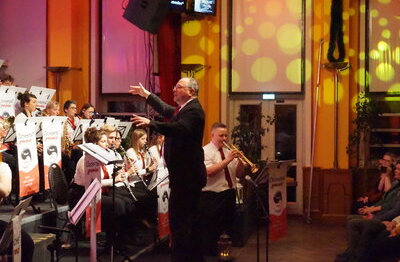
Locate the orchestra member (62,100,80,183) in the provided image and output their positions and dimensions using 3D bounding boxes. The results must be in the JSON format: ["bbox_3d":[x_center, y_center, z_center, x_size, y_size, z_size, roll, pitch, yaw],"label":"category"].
[{"bbox_3d":[-1.531,0.267,8.250,0.800,1.320,0.520,1,1,38],"label":"orchestra member"}]

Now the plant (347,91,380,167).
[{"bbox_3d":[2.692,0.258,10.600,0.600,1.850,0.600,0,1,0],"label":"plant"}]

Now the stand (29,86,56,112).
[{"bbox_3d":[-2.142,0.012,8.700,0.450,1.200,0.500,1,1,45],"label":"stand"}]

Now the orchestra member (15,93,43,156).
[{"bbox_3d":[-1.820,0.236,7.300,0.800,1.330,0.500,1,1,24],"label":"orchestra member"}]

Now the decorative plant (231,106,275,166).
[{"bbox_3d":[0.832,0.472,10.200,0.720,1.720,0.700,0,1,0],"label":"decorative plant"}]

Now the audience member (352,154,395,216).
[{"bbox_3d":[2.411,0.932,8.600,0.850,1.290,0.520,0,1,-3],"label":"audience member"}]

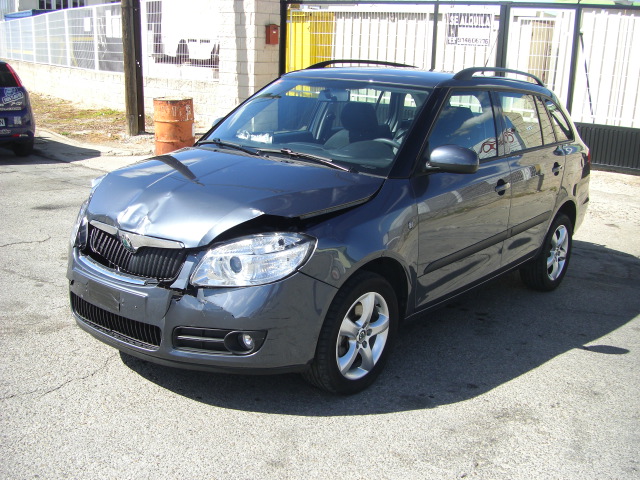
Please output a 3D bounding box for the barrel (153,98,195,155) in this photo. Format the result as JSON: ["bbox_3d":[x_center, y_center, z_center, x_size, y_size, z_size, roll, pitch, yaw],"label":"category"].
[{"bbox_3d":[-2.188,-1.664,10.551,0.590,0.890,0.590,-2,13,-11],"label":"barrel"}]

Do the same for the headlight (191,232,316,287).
[{"bbox_3d":[-0.264,0.079,2.804,0.400,0.240,0.330,14,17,36],"label":"headlight"}]

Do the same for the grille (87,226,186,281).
[{"bbox_3d":[-0.817,0.038,2.997,0.640,0.180,0.130,14,17,36],"label":"grille"}]

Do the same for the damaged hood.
[{"bbox_3d":[-0.481,-0.228,3.354,1.420,0.300,1.000,14,17,36],"label":"damaged hood"}]

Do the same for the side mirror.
[{"bbox_3d":[0.642,-0.387,3.412,0.250,0.130,0.130,14,17,36],"label":"side mirror"}]

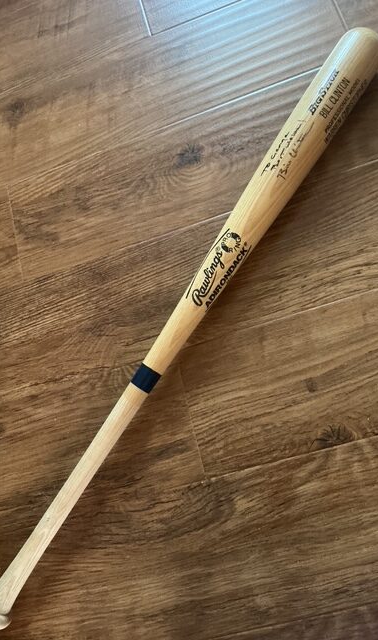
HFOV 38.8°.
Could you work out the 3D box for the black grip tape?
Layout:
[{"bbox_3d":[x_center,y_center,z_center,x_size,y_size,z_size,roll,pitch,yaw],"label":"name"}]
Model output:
[{"bbox_3d":[-0.052,0.070,0.647,0.028,0.028,0.027,32,85,19],"label":"black grip tape"}]

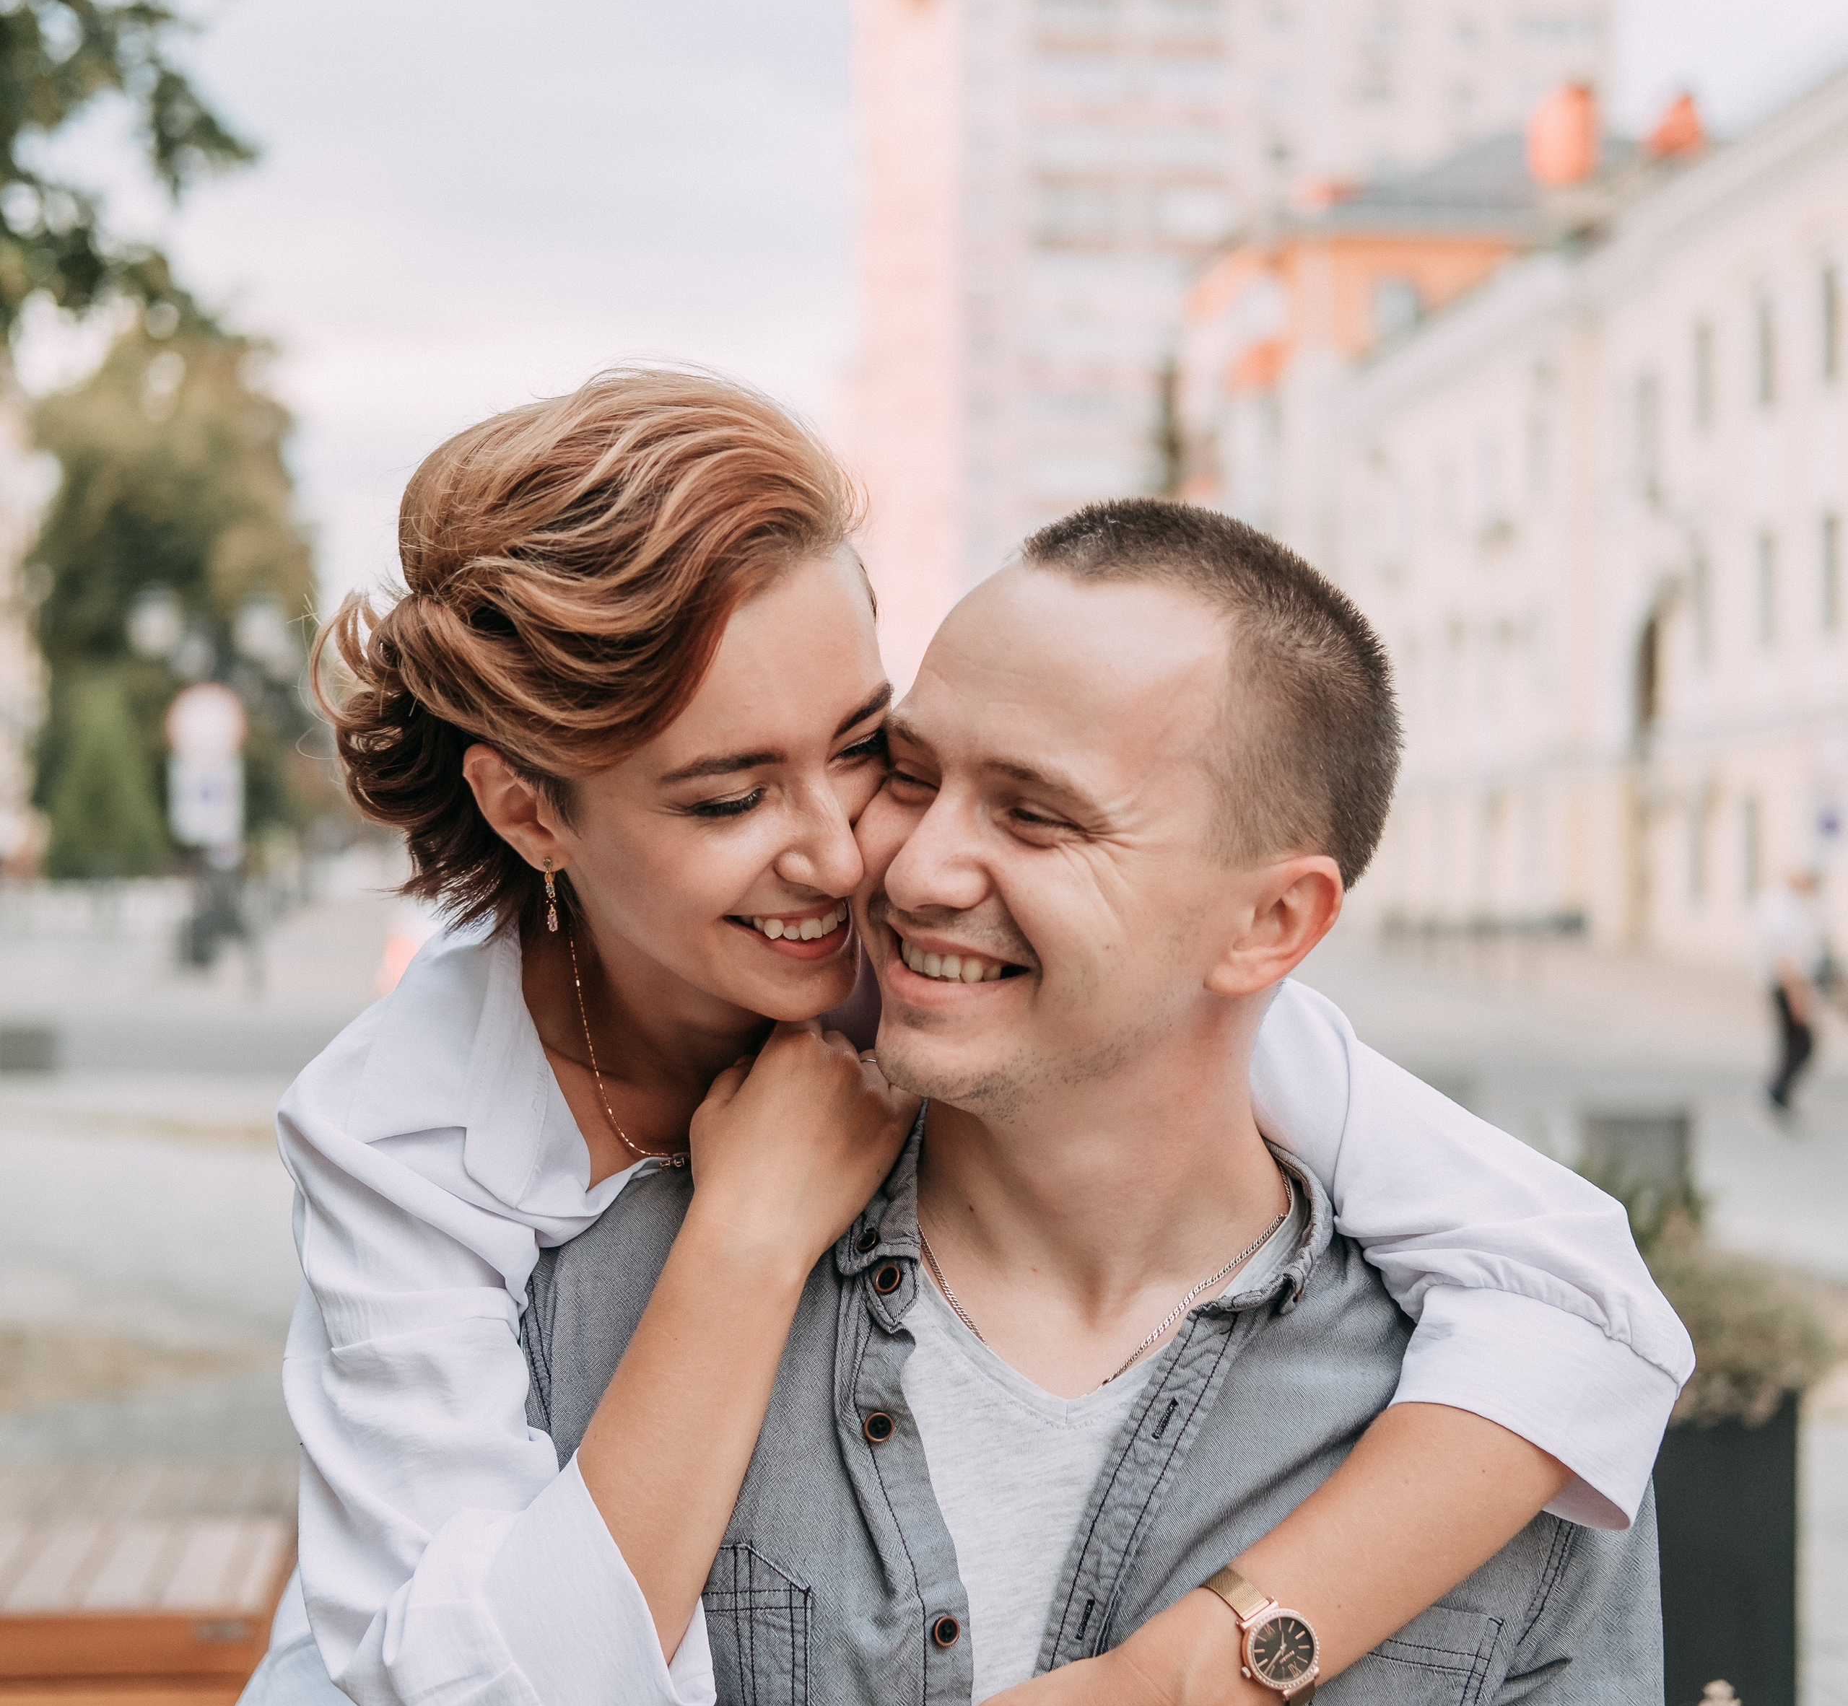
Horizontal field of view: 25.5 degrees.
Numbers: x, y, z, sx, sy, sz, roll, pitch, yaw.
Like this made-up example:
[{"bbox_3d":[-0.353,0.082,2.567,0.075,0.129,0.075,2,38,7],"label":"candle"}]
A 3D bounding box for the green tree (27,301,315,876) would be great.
[{"bbox_3d":[-13.200,-4.000,72.000,5.100,11.100,5.000,0,0,0],"label":"green tree"}]

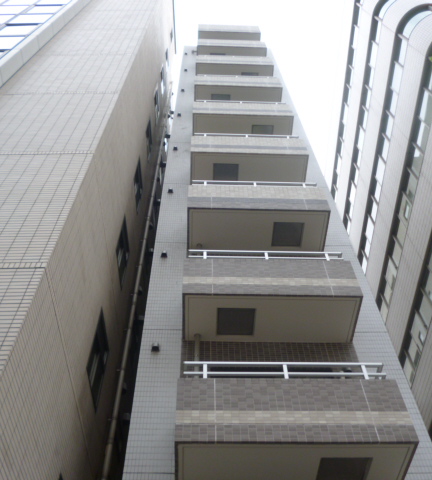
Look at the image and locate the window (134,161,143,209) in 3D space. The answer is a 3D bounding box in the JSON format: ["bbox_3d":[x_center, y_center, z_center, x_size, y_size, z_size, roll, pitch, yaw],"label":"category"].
[{"bbox_3d":[-2.272,-1.606,15.056,0.120,1.480,1.110,-1,-56,0],"label":"window"}]

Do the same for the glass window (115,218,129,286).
[{"bbox_3d":[-2.218,0.291,12.258,0.120,1.480,1.110,-1,-56,0],"label":"glass window"}]

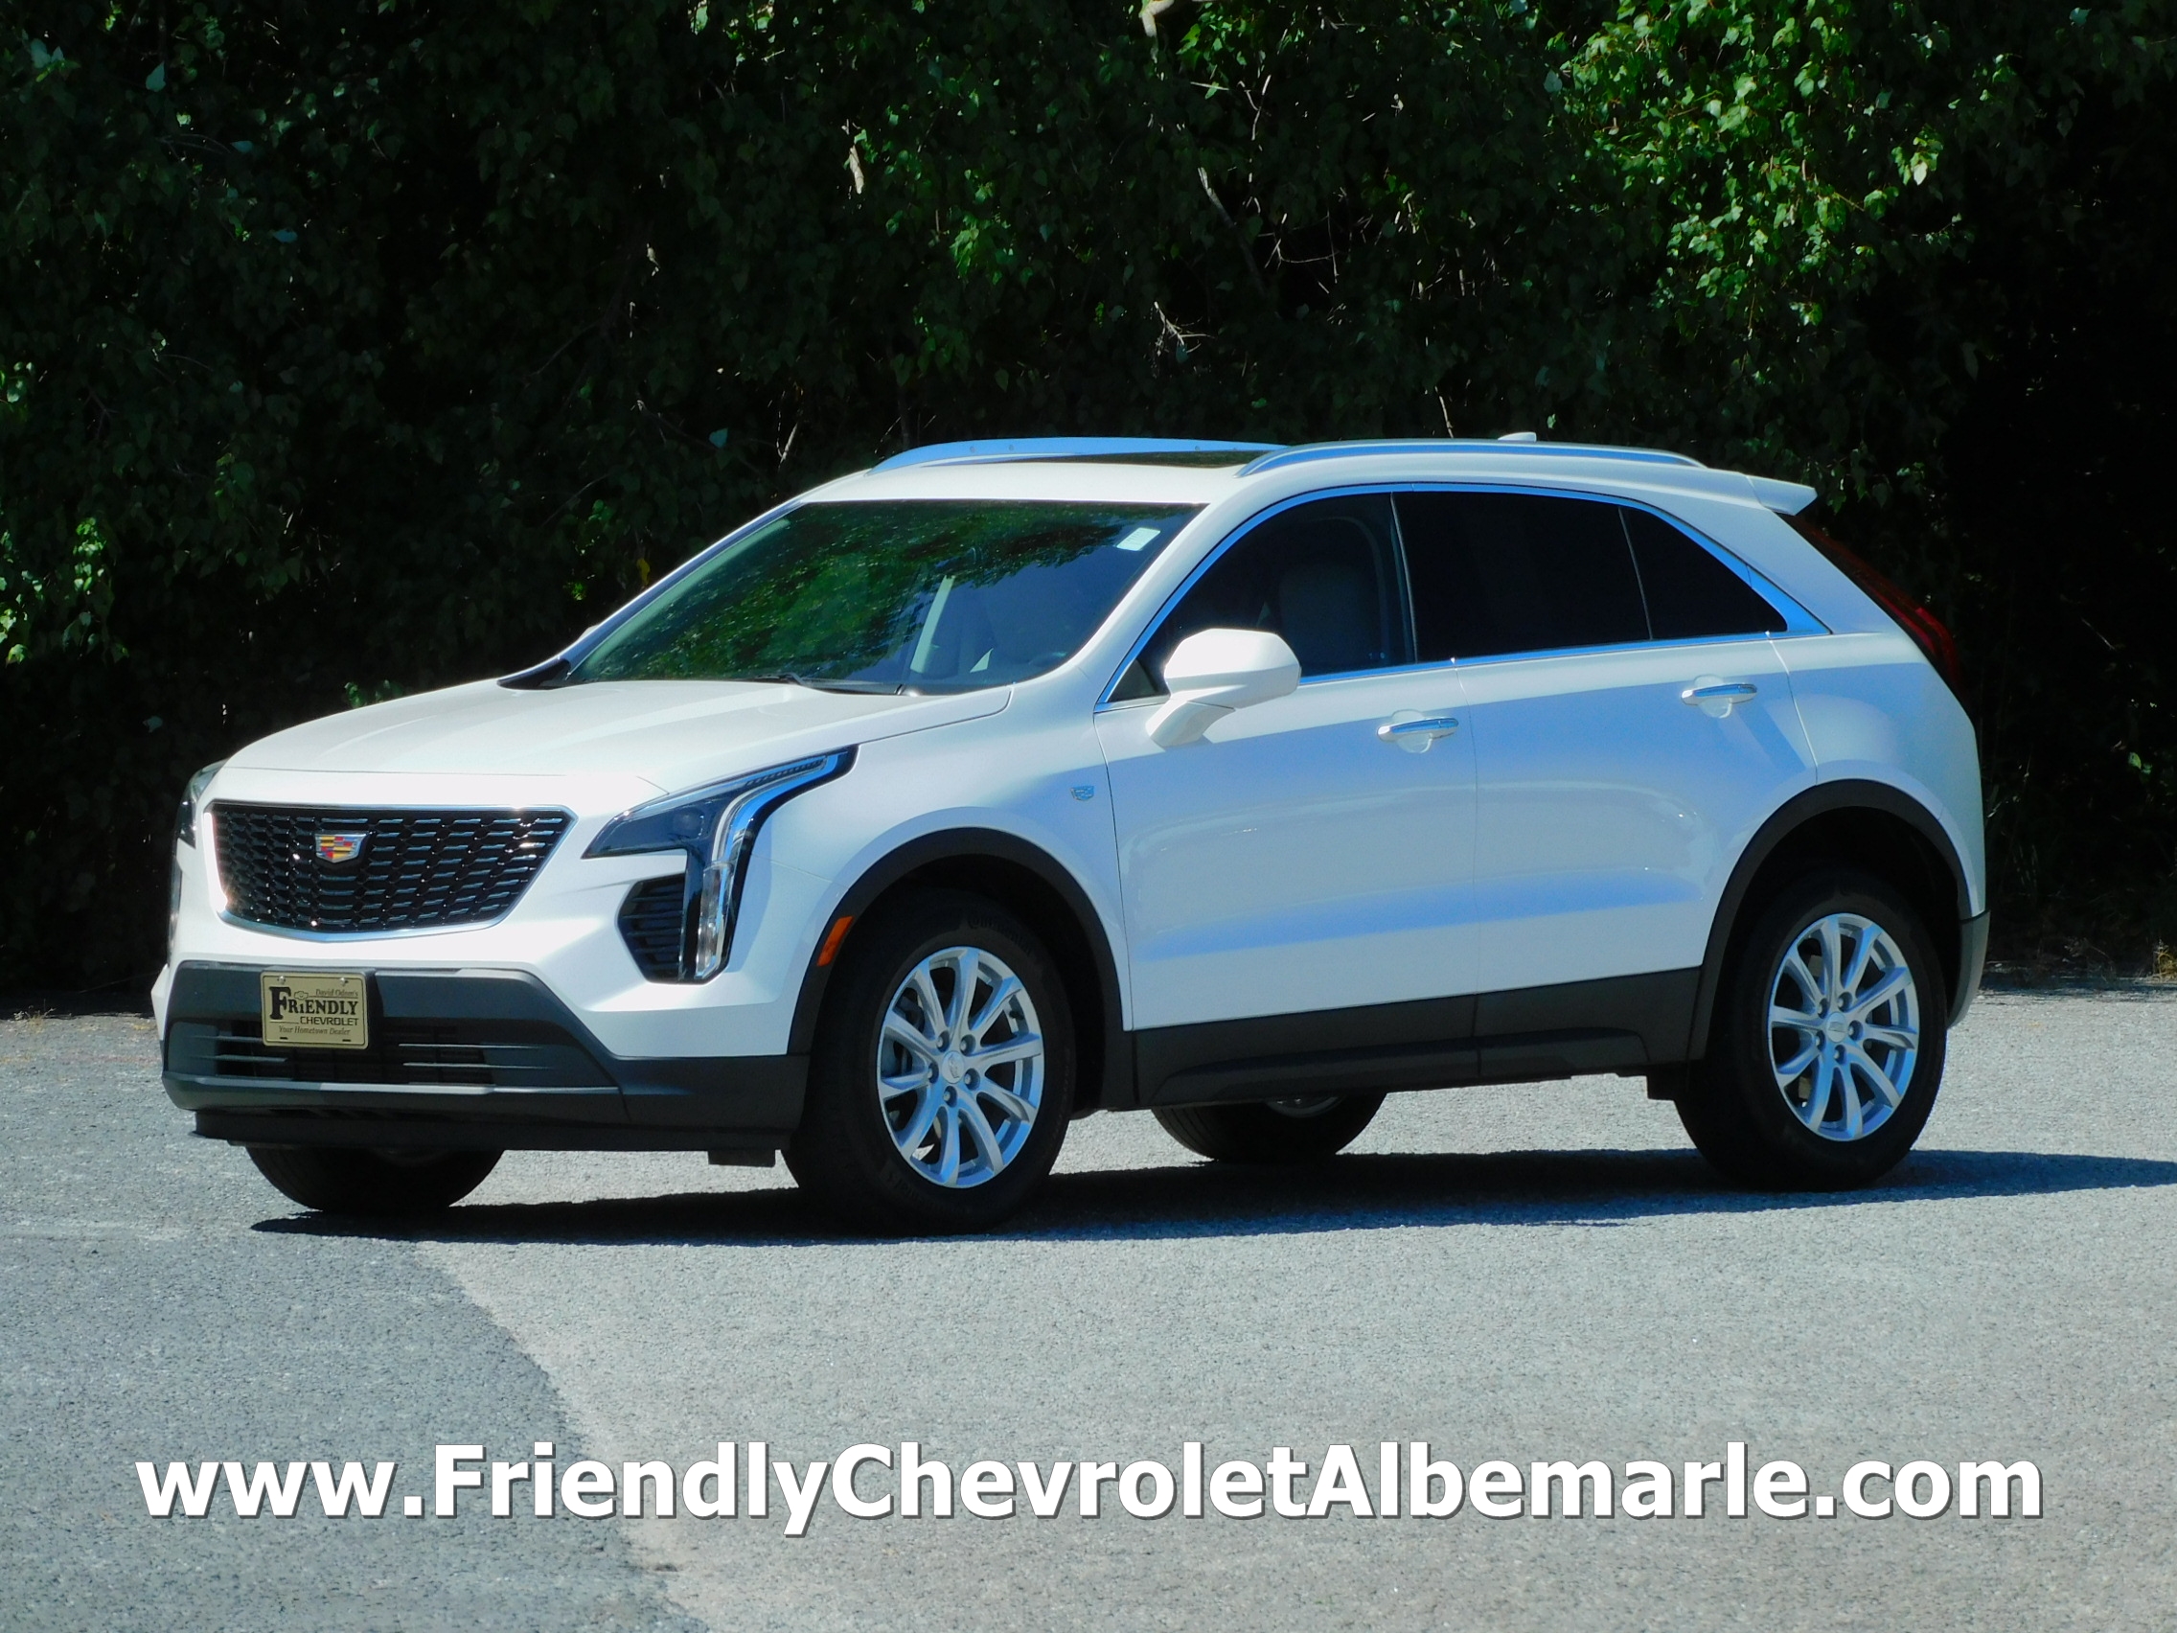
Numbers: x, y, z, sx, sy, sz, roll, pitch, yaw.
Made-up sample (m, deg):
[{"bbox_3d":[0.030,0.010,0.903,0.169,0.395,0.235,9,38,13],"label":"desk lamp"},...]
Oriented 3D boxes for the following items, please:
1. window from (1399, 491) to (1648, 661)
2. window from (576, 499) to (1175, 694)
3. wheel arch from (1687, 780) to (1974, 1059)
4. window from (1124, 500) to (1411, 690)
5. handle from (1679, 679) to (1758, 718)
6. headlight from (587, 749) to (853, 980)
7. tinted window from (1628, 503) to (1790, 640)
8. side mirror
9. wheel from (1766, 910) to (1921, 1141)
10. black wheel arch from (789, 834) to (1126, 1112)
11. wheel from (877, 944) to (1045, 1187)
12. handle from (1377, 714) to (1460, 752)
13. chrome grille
[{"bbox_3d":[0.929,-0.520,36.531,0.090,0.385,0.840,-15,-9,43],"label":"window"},{"bbox_3d":[-0.444,-0.457,35.952,1.430,0.100,0.850,2,33,43],"label":"window"},{"bbox_3d":[1.595,0.214,36.855,0.120,0.590,1.000,2,2,43],"label":"wheel arch"},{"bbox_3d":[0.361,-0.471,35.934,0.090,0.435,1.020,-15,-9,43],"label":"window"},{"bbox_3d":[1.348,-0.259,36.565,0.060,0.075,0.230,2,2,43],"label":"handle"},{"bbox_3d":[-0.750,0.097,34.874,0.290,0.485,0.520,1,2,44],"label":"headlight"},{"bbox_3d":[1.324,-0.528,36.764,0.040,0.310,0.470,-29,-17,36],"label":"tinted window"},{"bbox_3d":[0.281,-0.271,35.356,0.260,0.235,0.190,2,2,43],"label":"side mirror"},{"bbox_3d":[1.566,0.455,36.949,0.210,0.495,0.495,2,2,43],"label":"wheel"},{"bbox_3d":[-0.282,0.315,34.854,0.120,0.580,1.000,2,2,43],"label":"black wheel arch"},{"bbox_3d":[-0.340,0.518,35.193,0.210,0.497,0.497,1,2,44],"label":"wheel"},{"bbox_3d":[0.699,-0.180,36.111,0.055,0.060,0.255,1,2,44],"label":"handle"},{"bbox_3d":[-1.511,0.115,35.112,1.090,0.285,0.170,1,2,44],"label":"chrome grille"}]

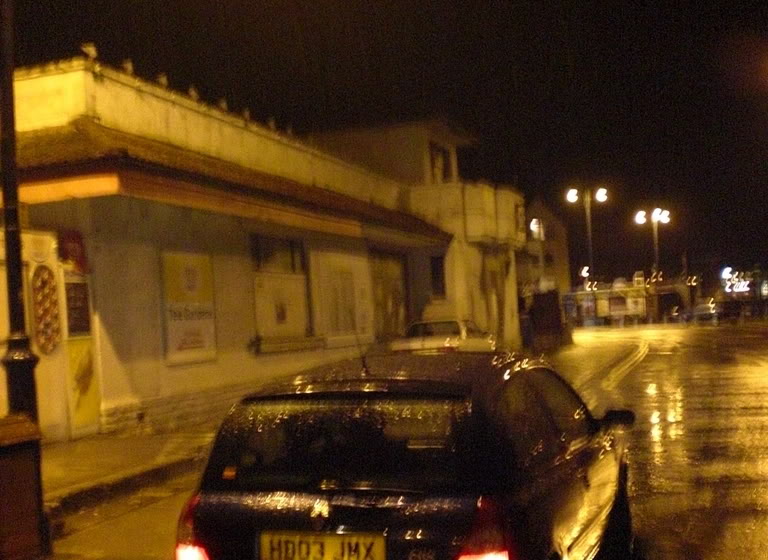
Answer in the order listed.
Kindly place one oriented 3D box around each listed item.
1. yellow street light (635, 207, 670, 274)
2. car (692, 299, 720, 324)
[{"bbox_3d":[19.725,-1.193,77.000,2.300,8.000,2.000,-3,-1,14],"label":"yellow street light"},{"bbox_3d":[19.079,1.804,63.000,1.720,1.450,4.100,-3,-1,17],"label":"car"}]

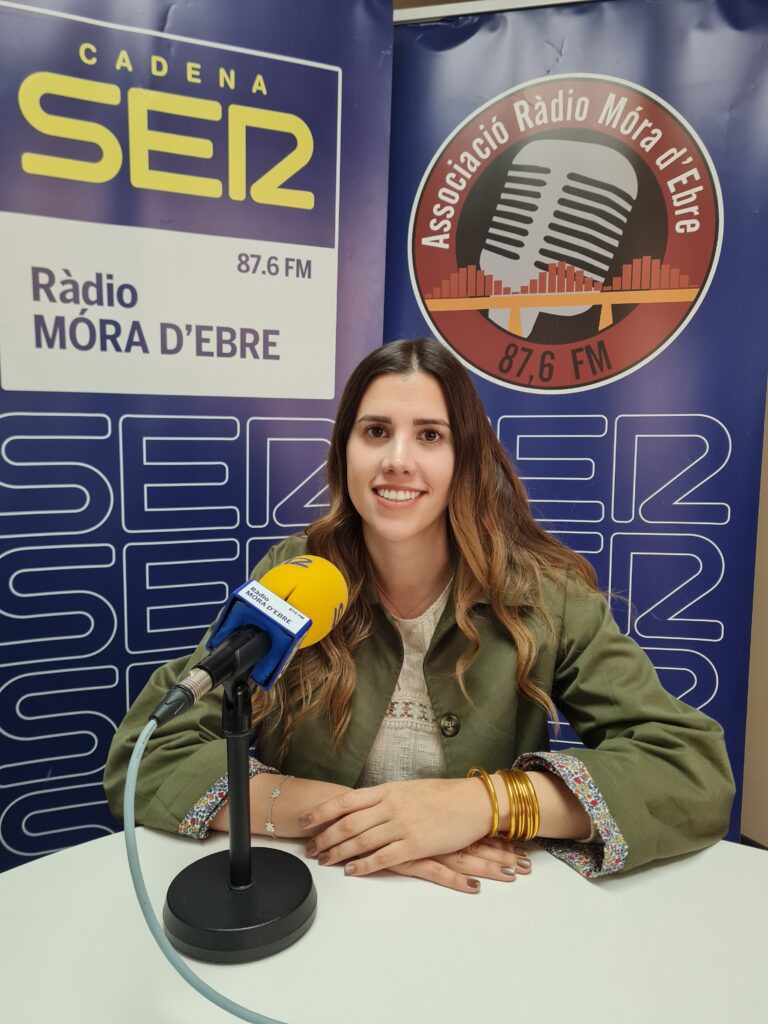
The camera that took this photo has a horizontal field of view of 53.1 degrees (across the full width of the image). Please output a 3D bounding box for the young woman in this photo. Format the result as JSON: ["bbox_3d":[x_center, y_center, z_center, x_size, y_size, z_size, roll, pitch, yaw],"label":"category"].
[{"bbox_3d":[0.025,0.407,0.984,0.660,1.240,0.640,1,6,6],"label":"young woman"}]

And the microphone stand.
[{"bbox_3d":[-0.124,0.246,0.659,0.132,0.210,0.132,0,6,0],"label":"microphone stand"}]

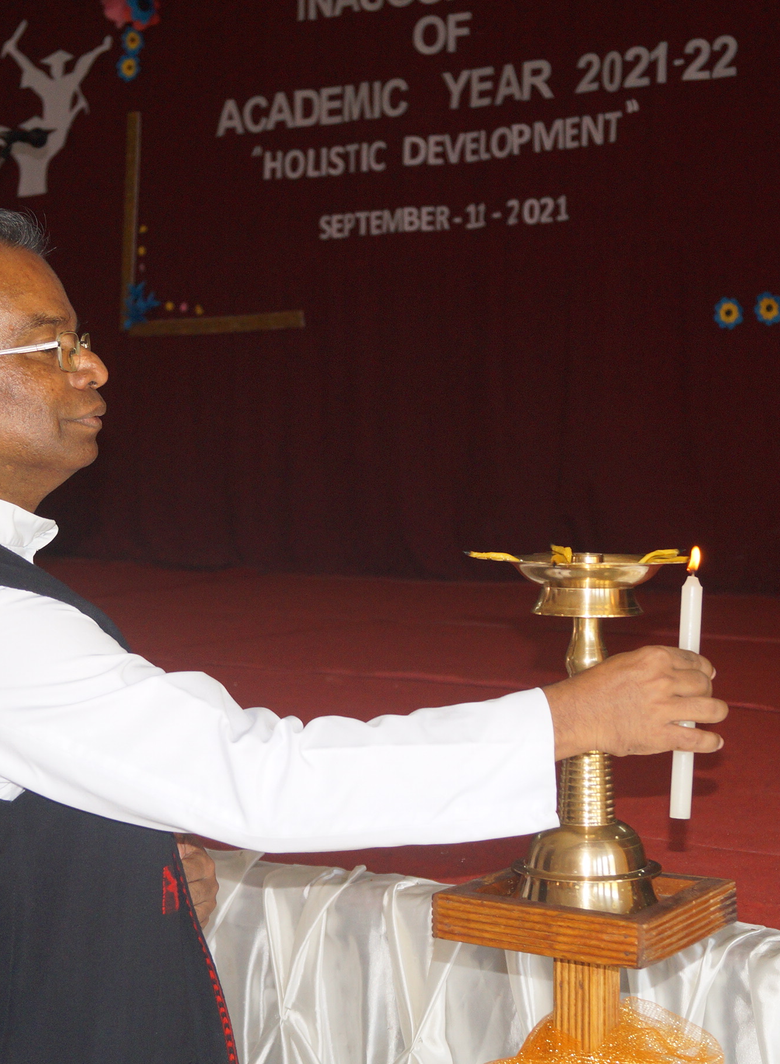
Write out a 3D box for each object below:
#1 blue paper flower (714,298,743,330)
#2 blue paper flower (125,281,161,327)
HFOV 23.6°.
[{"bbox_3d":[1.227,-0.791,6.749,0.111,0.114,0.020,2,4,33],"label":"blue paper flower"},{"bbox_3d":[-1.093,-1.008,8.245,0.201,0.197,0.050,2,4,33],"label":"blue paper flower"}]

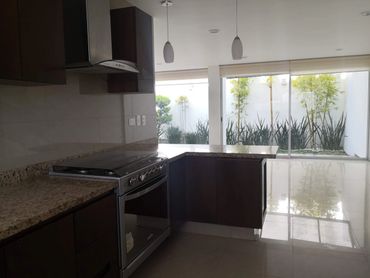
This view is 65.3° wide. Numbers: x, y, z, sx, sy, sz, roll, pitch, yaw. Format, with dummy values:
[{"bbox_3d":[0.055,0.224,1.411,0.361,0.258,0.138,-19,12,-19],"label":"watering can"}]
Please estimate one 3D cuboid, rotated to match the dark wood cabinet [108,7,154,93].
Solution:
[{"bbox_3d":[-0.526,-0.818,2.782,0.325,0.748,0.322,1,6,20],"label":"dark wood cabinet"}]

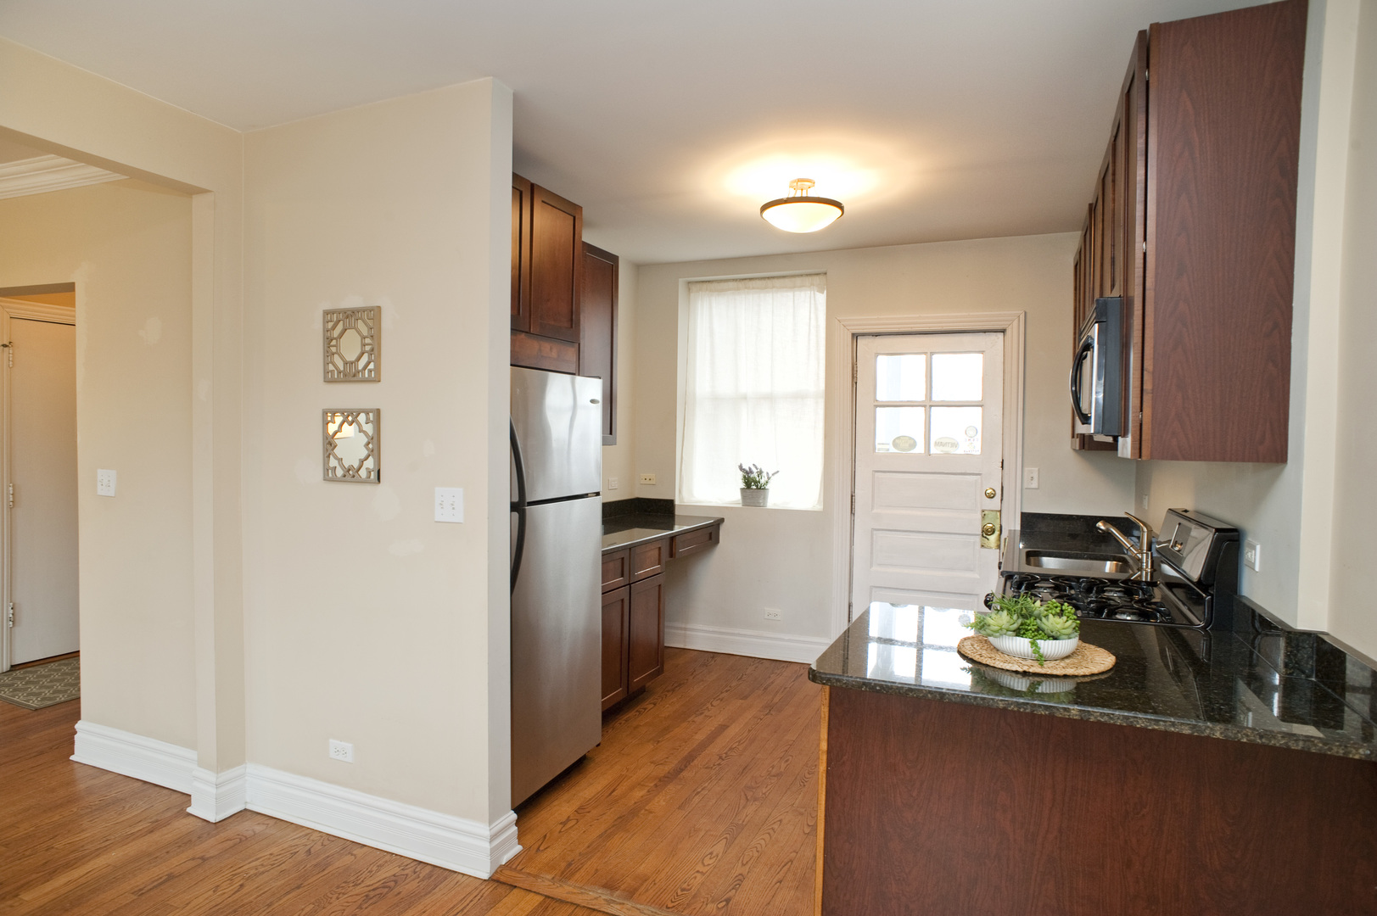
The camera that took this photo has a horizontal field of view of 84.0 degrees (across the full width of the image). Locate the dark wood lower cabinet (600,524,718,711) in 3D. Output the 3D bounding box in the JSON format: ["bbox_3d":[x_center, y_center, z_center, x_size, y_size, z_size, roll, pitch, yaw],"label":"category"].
[{"bbox_3d":[-0.421,0.868,4.389,0.630,0.845,1.710,1,2,23],"label":"dark wood lower cabinet"}]

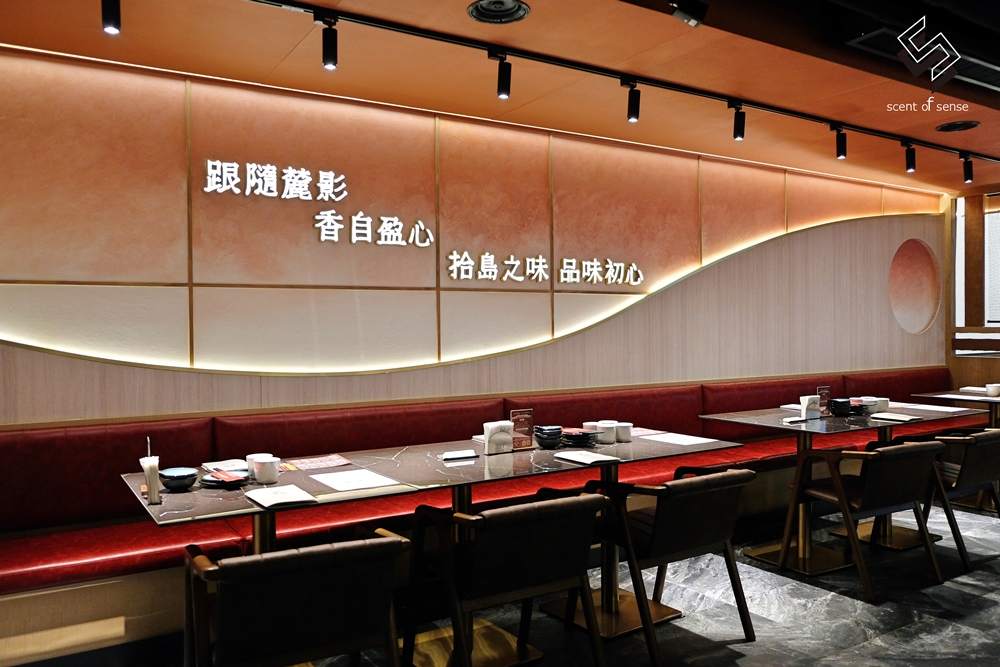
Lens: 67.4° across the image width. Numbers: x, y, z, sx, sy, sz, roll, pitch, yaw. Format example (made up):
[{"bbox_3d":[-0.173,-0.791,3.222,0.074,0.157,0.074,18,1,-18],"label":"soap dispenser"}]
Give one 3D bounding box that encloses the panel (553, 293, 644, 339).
[{"bbox_3d":[0.602,-0.106,4.520,0.690,0.252,0.030,-1,1,-32],"label":"panel"}]

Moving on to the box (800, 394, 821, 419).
[{"bbox_3d":[1.679,0.400,4.054,0.132,0.122,0.042,-1,1,-32],"label":"box"}]

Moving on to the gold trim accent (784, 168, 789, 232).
[{"bbox_3d":[2.069,-0.957,5.410,0.024,0.439,0.015,-1,1,-32],"label":"gold trim accent"}]

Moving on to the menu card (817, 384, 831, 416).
[{"bbox_3d":[1.790,0.375,4.155,0.113,0.163,0.048,-1,0,-32],"label":"menu card"}]

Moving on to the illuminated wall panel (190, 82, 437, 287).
[{"bbox_3d":[-0.865,-0.697,3.703,1.245,0.929,0.040,-1,0,-32],"label":"illuminated wall panel"}]

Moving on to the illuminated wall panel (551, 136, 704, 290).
[{"bbox_3d":[0.806,-0.698,4.646,1.195,0.905,0.030,-1,1,-32],"label":"illuminated wall panel"}]

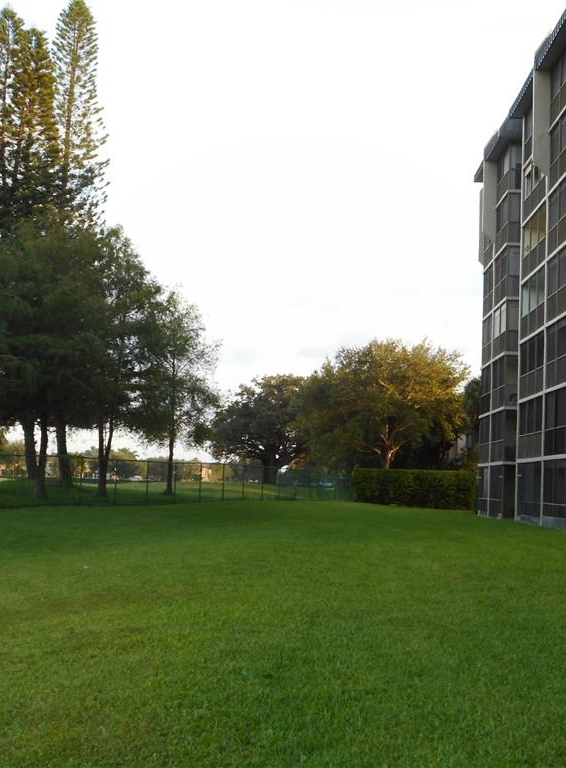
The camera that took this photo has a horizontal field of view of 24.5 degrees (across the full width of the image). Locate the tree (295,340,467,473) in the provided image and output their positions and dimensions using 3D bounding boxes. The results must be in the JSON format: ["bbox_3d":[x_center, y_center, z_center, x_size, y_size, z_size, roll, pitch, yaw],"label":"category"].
[{"bbox_3d":[7.486,2.729,96.000,12.000,12.100,11.500,2,-4,1],"label":"tree"}]

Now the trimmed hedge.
[{"bbox_3d":[8.367,6.719,82.500,8.000,2.450,1.500,2,-4,1],"label":"trimmed hedge"}]

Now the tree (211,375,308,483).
[{"bbox_3d":[-1.858,4.287,124.000,10.200,10.300,10.200,2,-4,1],"label":"tree"}]

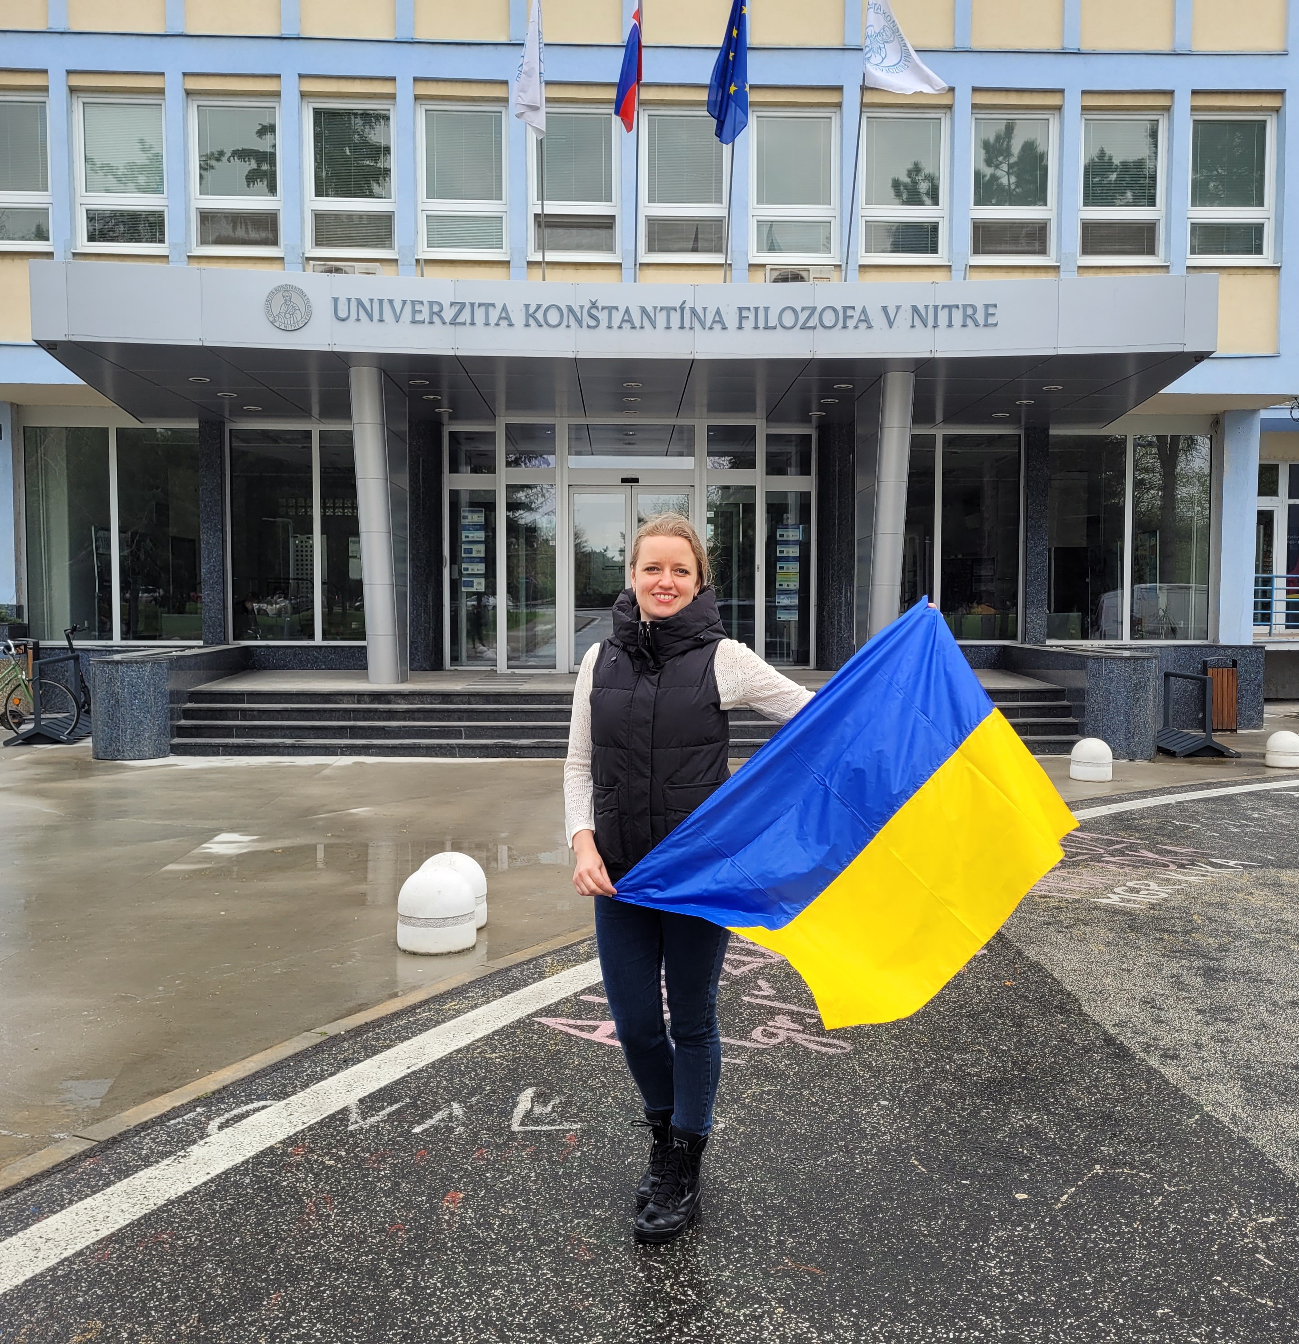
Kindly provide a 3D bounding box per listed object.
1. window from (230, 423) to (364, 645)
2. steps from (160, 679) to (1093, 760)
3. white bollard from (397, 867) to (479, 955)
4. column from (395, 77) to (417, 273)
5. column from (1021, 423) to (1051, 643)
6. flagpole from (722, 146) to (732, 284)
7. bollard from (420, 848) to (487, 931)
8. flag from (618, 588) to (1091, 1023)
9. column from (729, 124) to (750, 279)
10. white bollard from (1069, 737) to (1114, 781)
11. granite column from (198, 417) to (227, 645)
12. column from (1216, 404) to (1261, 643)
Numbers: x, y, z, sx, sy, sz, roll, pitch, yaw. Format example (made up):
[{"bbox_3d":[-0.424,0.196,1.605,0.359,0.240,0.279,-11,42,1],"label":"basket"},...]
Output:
[{"bbox_3d":[-4.495,-1.804,17.844,2.110,2.850,0.120,0,3,-1],"label":"window"},{"bbox_3d":[-0.227,0.496,13.442,8.720,0.560,1.100,0,3,-1],"label":"steps"},{"bbox_3d":[-0.925,1.027,5.886,0.339,0.348,0.339,0,3,0],"label":"white bollard"},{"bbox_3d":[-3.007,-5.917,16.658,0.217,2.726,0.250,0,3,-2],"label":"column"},{"bbox_3d":[4.812,-1.747,16.921,0.299,2.790,0.340,0,3,-3],"label":"column"},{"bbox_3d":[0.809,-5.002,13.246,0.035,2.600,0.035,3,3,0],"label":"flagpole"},{"bbox_3d":[-0.915,1.010,6.226,0.339,0.348,0.339,0,3,0],"label":"bollard"},{"bbox_3d":[0.523,0.424,3.170,1.020,0.690,0.200,-43,0,1],"label":"flag"},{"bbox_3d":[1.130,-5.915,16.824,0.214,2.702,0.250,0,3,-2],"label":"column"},{"bbox_3d":[3.727,0.744,11.350,0.333,0.340,0.333,0,3,-2],"label":"white bollard"},{"bbox_3d":[-5.844,-1.889,18.122,0.286,3.034,0.320,0,3,-2],"label":"granite column"},{"bbox_3d":[7.232,-1.780,16.744,0.437,2.867,0.430,0,3,-3],"label":"column"}]

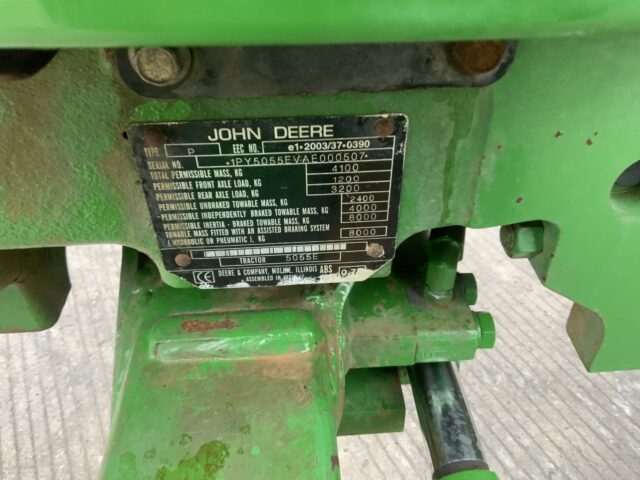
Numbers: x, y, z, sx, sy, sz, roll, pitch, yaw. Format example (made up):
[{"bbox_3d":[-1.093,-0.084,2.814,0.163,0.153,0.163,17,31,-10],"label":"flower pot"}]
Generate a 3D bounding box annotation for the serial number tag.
[{"bbox_3d":[-0.021,-0.014,0.261,0.120,0.099,0.003,-3,40,-2],"label":"serial number tag"}]

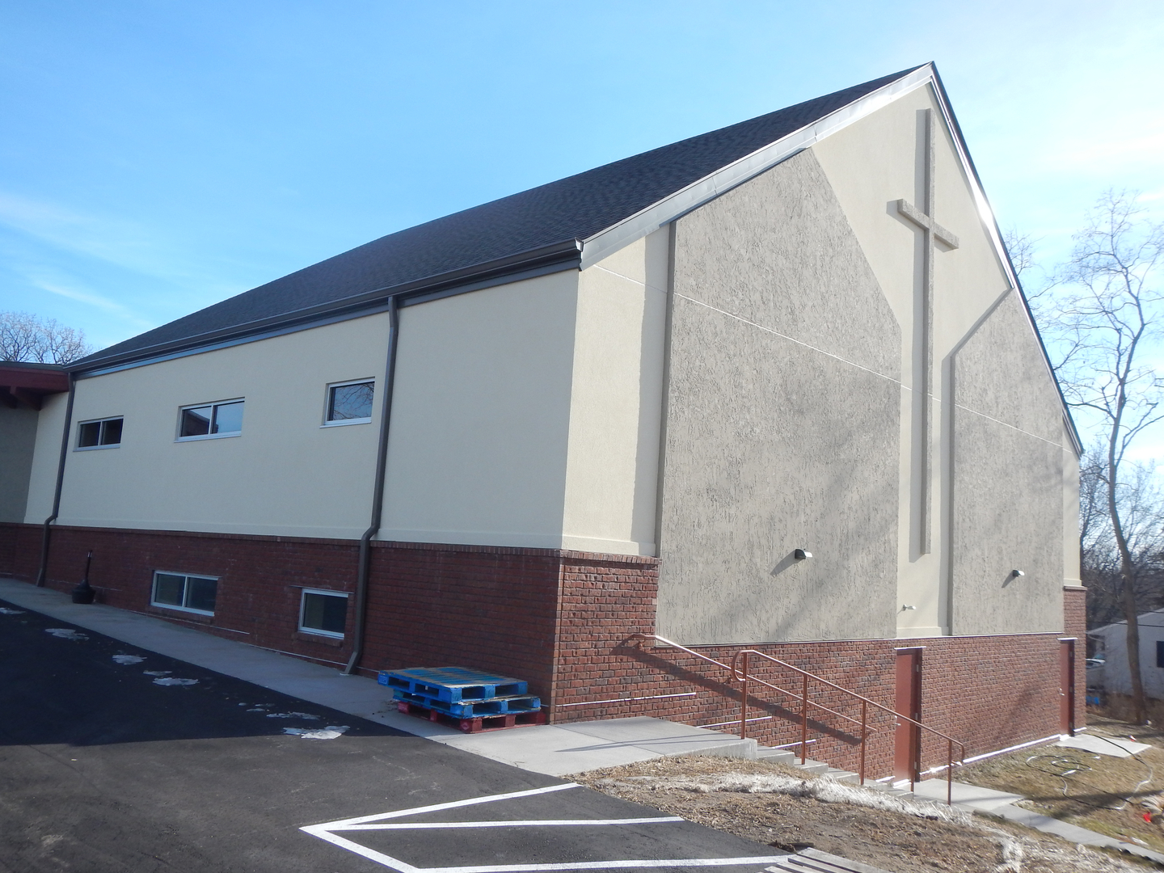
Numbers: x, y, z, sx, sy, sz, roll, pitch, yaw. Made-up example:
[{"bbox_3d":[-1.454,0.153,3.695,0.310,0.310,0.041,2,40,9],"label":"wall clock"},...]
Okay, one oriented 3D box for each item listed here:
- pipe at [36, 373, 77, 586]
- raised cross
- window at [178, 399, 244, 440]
[{"bbox_3d":[-11.498,0.943,20.623,0.109,4.693,0.208,-4,-11,43],"label":"pipe"},{"bbox_3d":[6.397,-2.040,17.348,0.109,8.351,2.544,-4,-11,43],"label":"raised cross"},{"bbox_3d":[-6.395,-0.271,16.272,2.459,0.630,0.119,-4,-11,43],"label":"window"}]

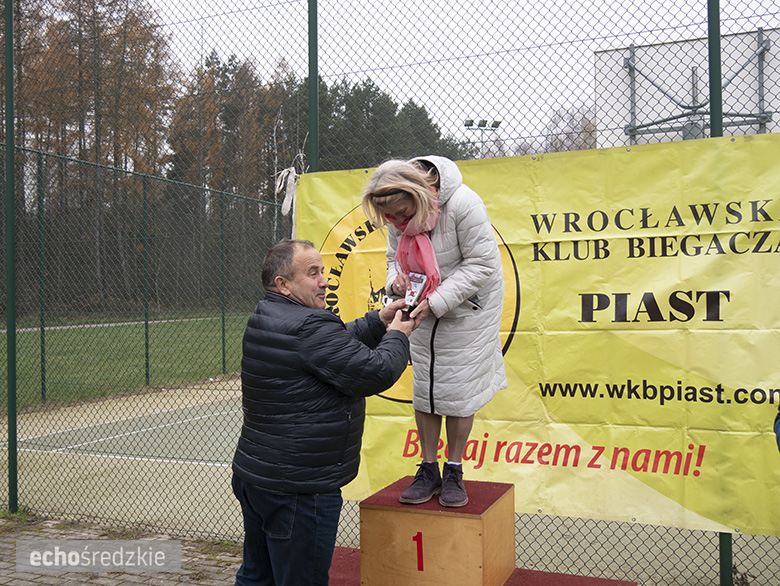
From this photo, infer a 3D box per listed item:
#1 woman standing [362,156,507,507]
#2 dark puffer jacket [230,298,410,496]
[{"bbox_3d":[0.190,0.145,3.220,0.530,1.430,0.570,-1,0,41],"label":"woman standing"},{"bbox_3d":[-0.215,0.343,2.760,0.660,0.690,0.560,0,0,-32],"label":"dark puffer jacket"}]

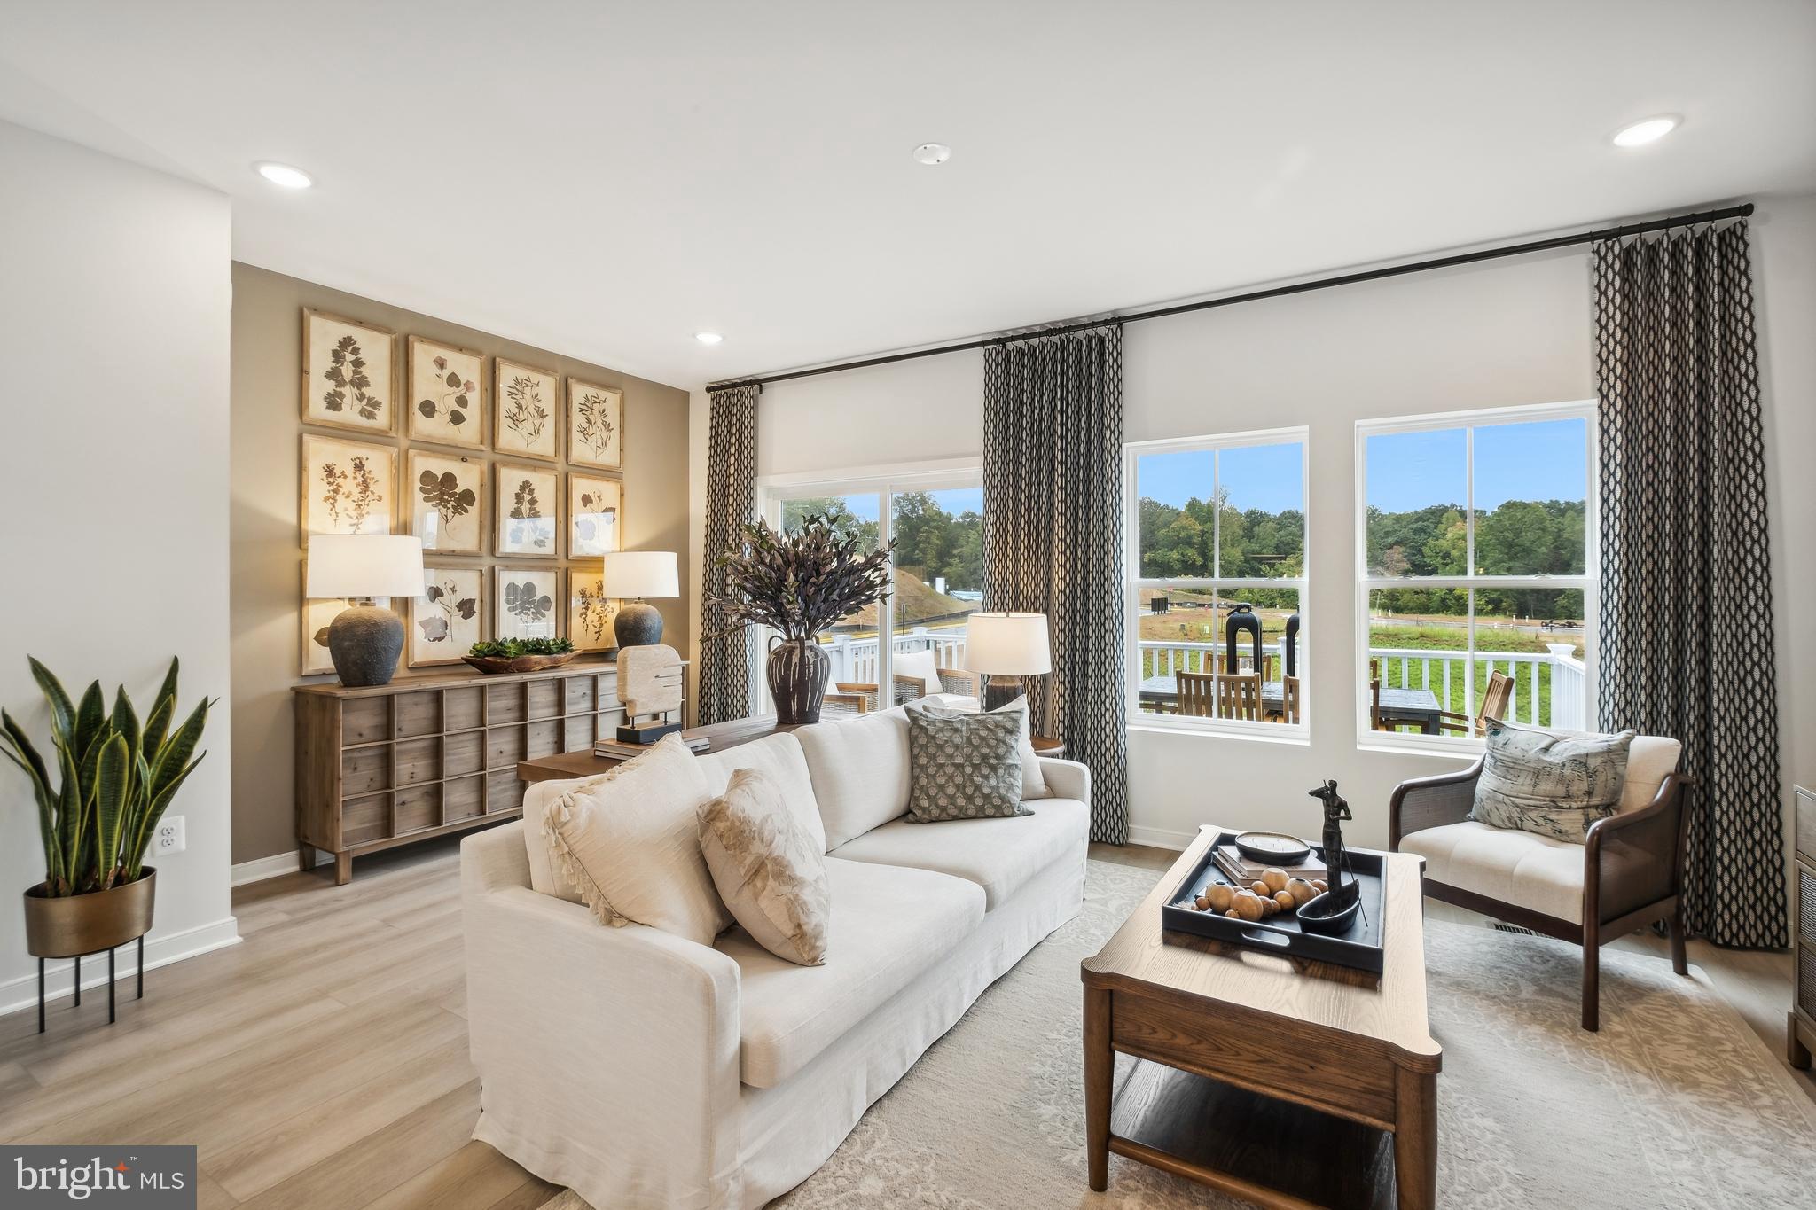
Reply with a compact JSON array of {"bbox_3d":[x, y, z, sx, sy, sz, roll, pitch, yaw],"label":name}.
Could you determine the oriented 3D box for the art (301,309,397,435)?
[{"bbox_3d":[-2.675,-1.100,3.633,0.032,0.524,0.397,1,2,30],"label":"art"}]

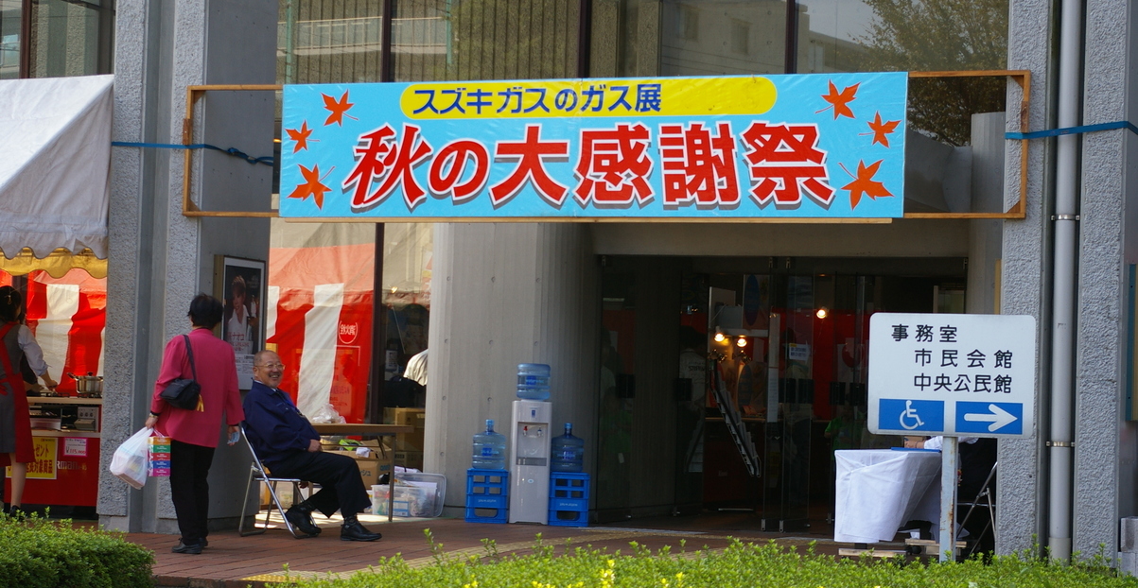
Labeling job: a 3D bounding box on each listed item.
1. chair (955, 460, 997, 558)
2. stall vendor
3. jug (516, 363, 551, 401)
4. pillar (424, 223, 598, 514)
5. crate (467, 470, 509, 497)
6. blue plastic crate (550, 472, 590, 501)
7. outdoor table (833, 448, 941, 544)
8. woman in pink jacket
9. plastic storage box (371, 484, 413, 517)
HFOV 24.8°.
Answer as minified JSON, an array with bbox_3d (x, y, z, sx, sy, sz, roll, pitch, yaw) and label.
[{"bbox_3d":[2.713,1.388,17.000,0.480,0.770,0.450,1,-2,24],"label":"chair"},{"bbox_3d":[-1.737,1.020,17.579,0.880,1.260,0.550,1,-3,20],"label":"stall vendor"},{"bbox_3d":[-0.282,0.721,20.622,0.265,0.350,0.265,2,-3,0],"label":"jug"},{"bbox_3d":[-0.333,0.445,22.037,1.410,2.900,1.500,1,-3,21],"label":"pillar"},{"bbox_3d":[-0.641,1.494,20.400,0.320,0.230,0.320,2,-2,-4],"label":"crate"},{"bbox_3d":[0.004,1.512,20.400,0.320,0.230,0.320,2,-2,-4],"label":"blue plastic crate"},{"bbox_3d":[2.246,1.401,17.201,0.480,0.700,1.800,1,-3,21],"label":"outdoor table"},{"bbox_3d":[-2.301,0.798,15.950,0.520,1.570,0.350,3,-2,-27],"label":"woman in pink jacket"},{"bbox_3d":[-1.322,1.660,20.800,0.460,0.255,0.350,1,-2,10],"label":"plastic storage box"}]

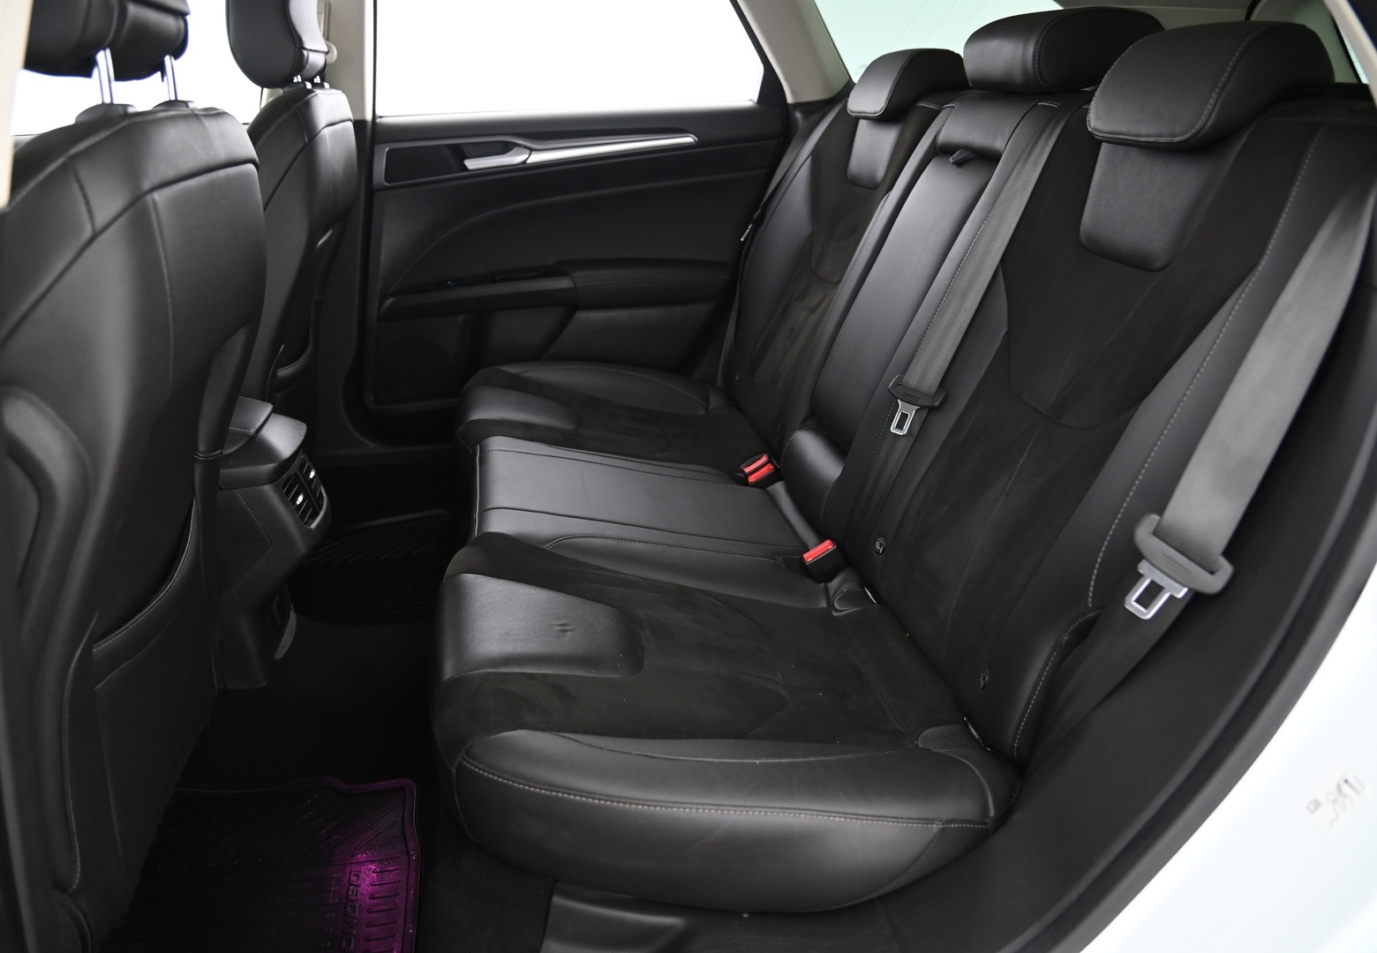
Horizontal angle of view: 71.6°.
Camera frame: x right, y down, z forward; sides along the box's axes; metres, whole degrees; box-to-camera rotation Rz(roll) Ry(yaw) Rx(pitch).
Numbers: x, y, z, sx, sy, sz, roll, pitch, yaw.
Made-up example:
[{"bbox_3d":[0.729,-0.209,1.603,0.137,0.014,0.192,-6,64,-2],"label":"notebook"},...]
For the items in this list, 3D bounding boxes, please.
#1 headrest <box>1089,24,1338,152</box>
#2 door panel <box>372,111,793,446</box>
[{"bbox_3d":[0.494,-0.367,0.893,0.175,0.115,0.190,-5,23,-10],"label":"headrest"},{"bbox_3d":[-0.223,-0.401,1.887,0.810,0.620,0.120,-5,23,-10],"label":"door panel"}]

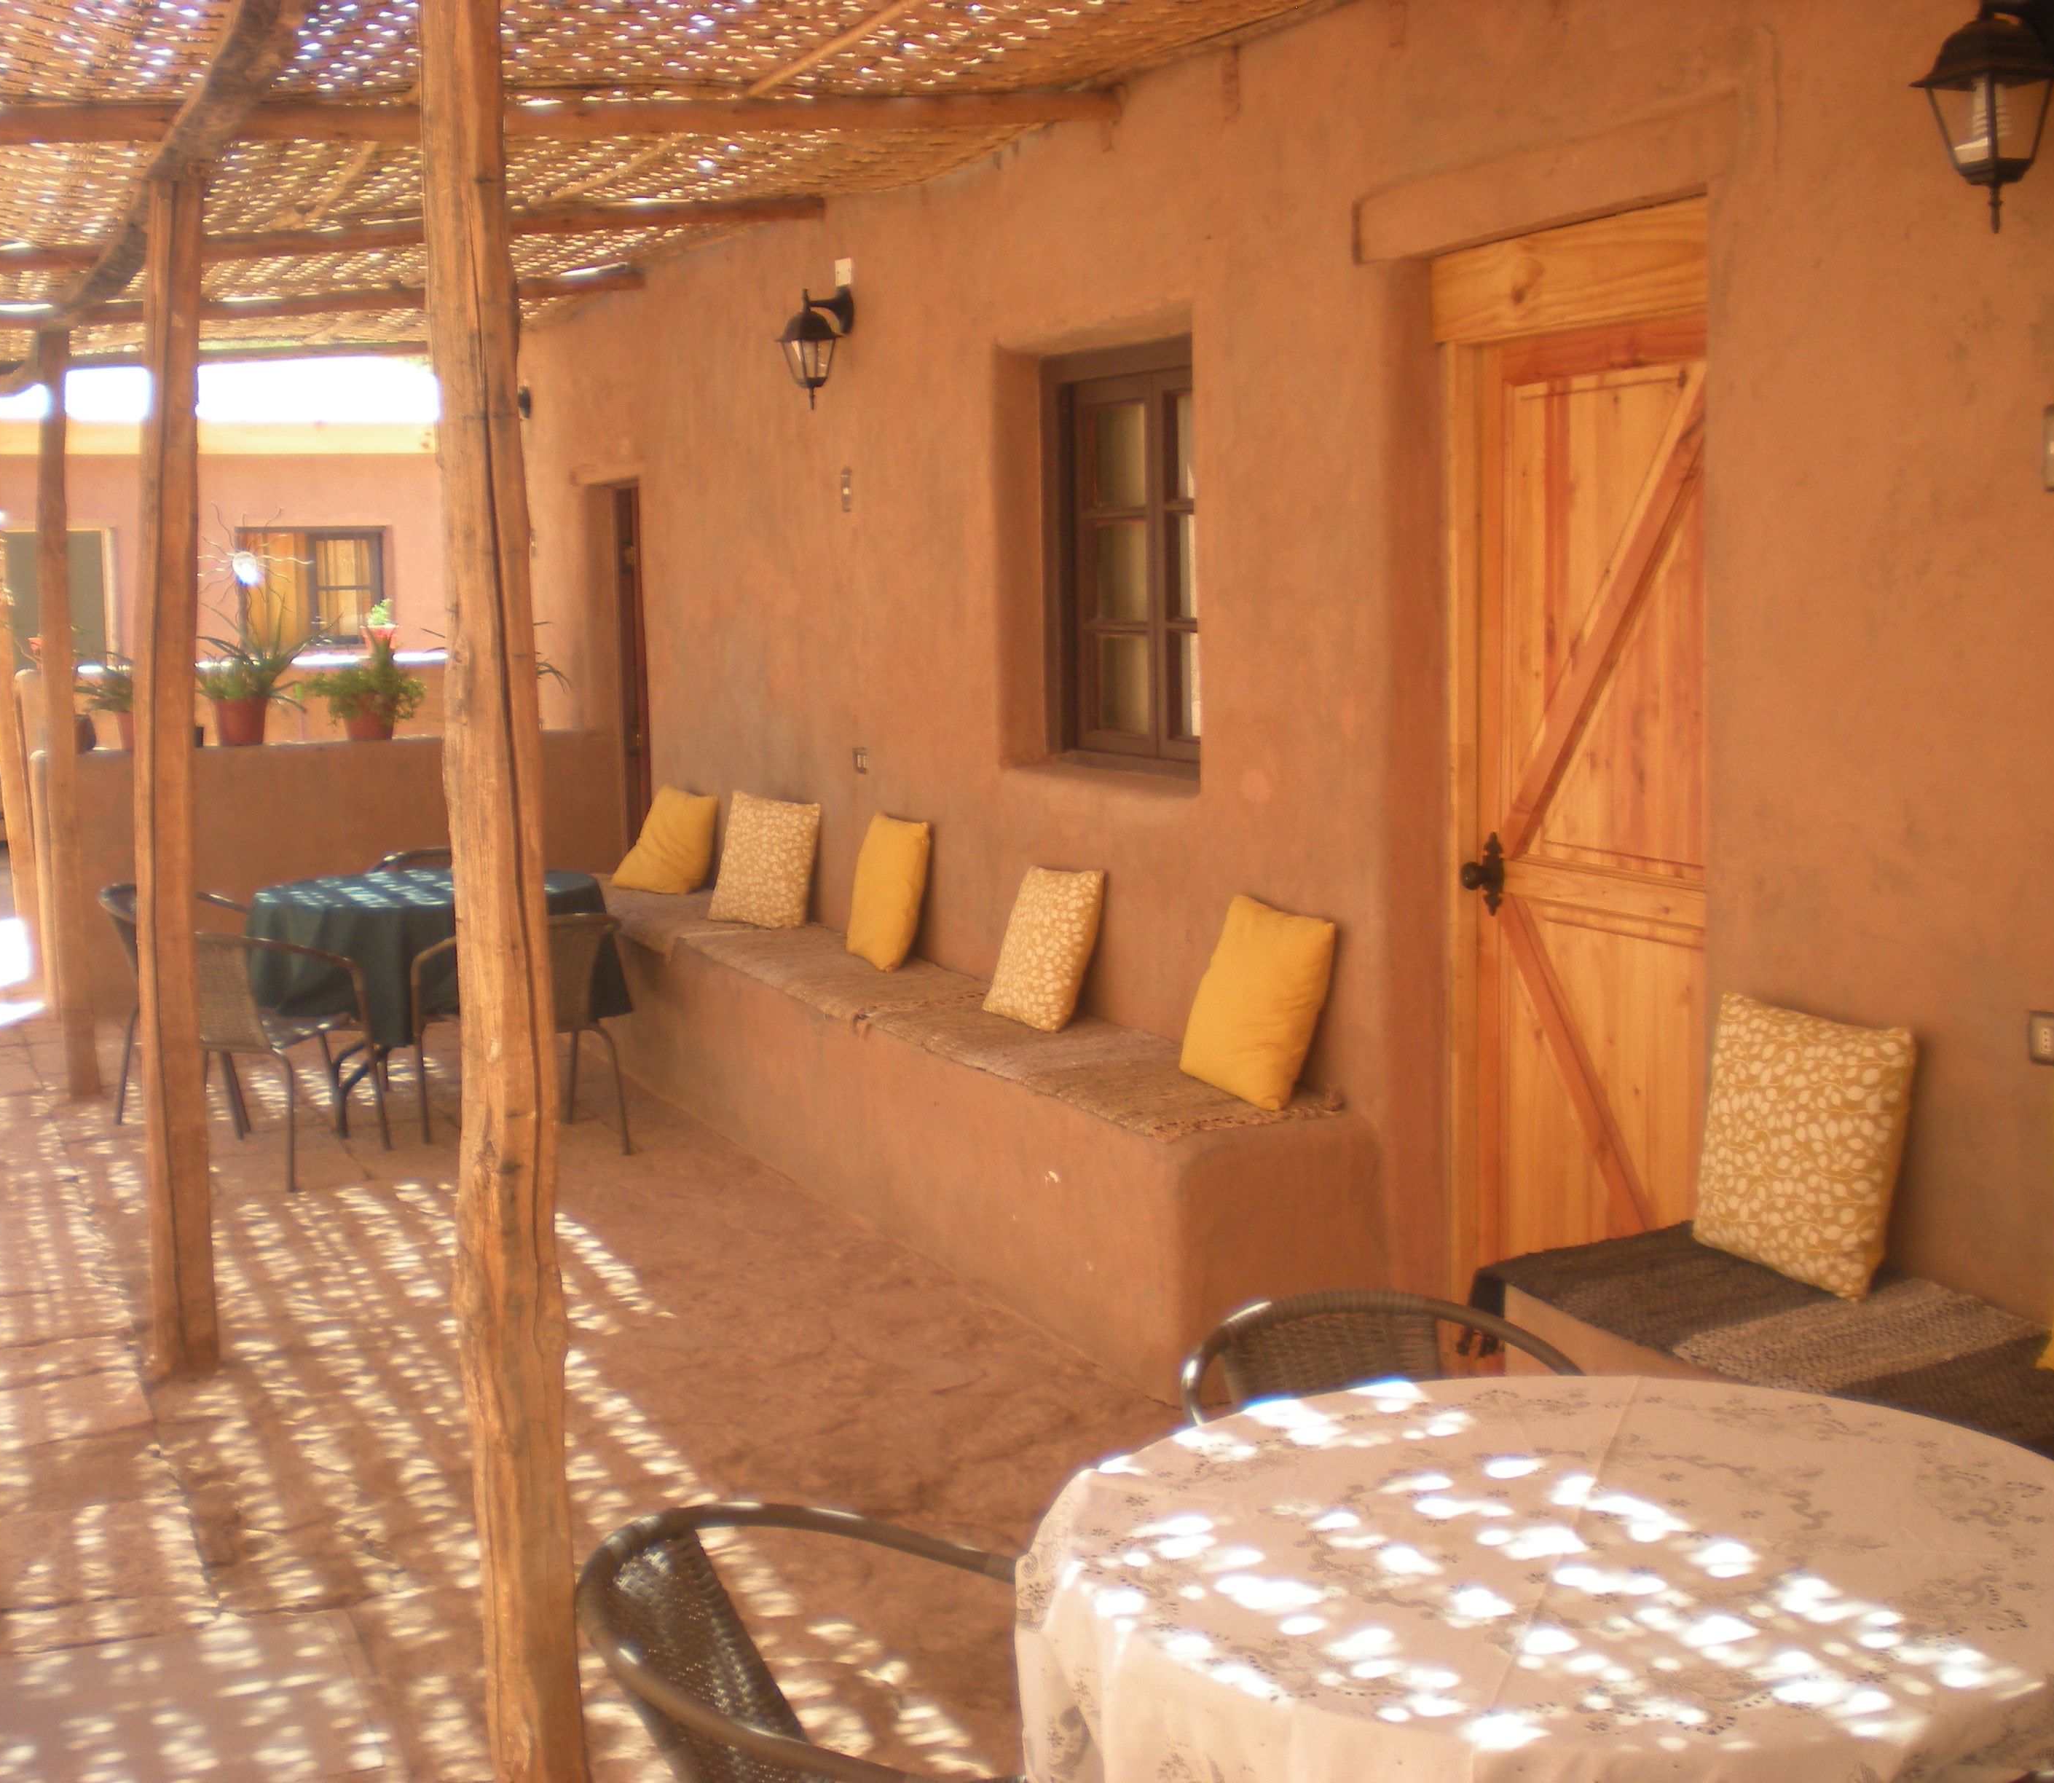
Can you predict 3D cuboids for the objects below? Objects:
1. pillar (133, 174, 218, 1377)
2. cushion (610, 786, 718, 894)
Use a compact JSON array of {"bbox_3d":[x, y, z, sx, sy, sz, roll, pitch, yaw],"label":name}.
[{"bbox_3d":[-1.755,-0.222,5.401,0.140,2.458,0.140,-2,7,-22],"label":"pillar"},{"bbox_3d":[-1.272,-0.180,9.321,0.125,0.410,0.410,30,-14,-39],"label":"cushion"}]

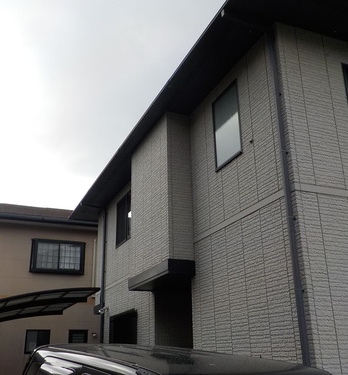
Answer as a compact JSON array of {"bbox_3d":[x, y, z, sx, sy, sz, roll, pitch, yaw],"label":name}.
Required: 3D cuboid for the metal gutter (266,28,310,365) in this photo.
[{"bbox_3d":[1.298,0.330,4.773,0.075,5.250,0.075,7,-21,-21],"label":"metal gutter"}]

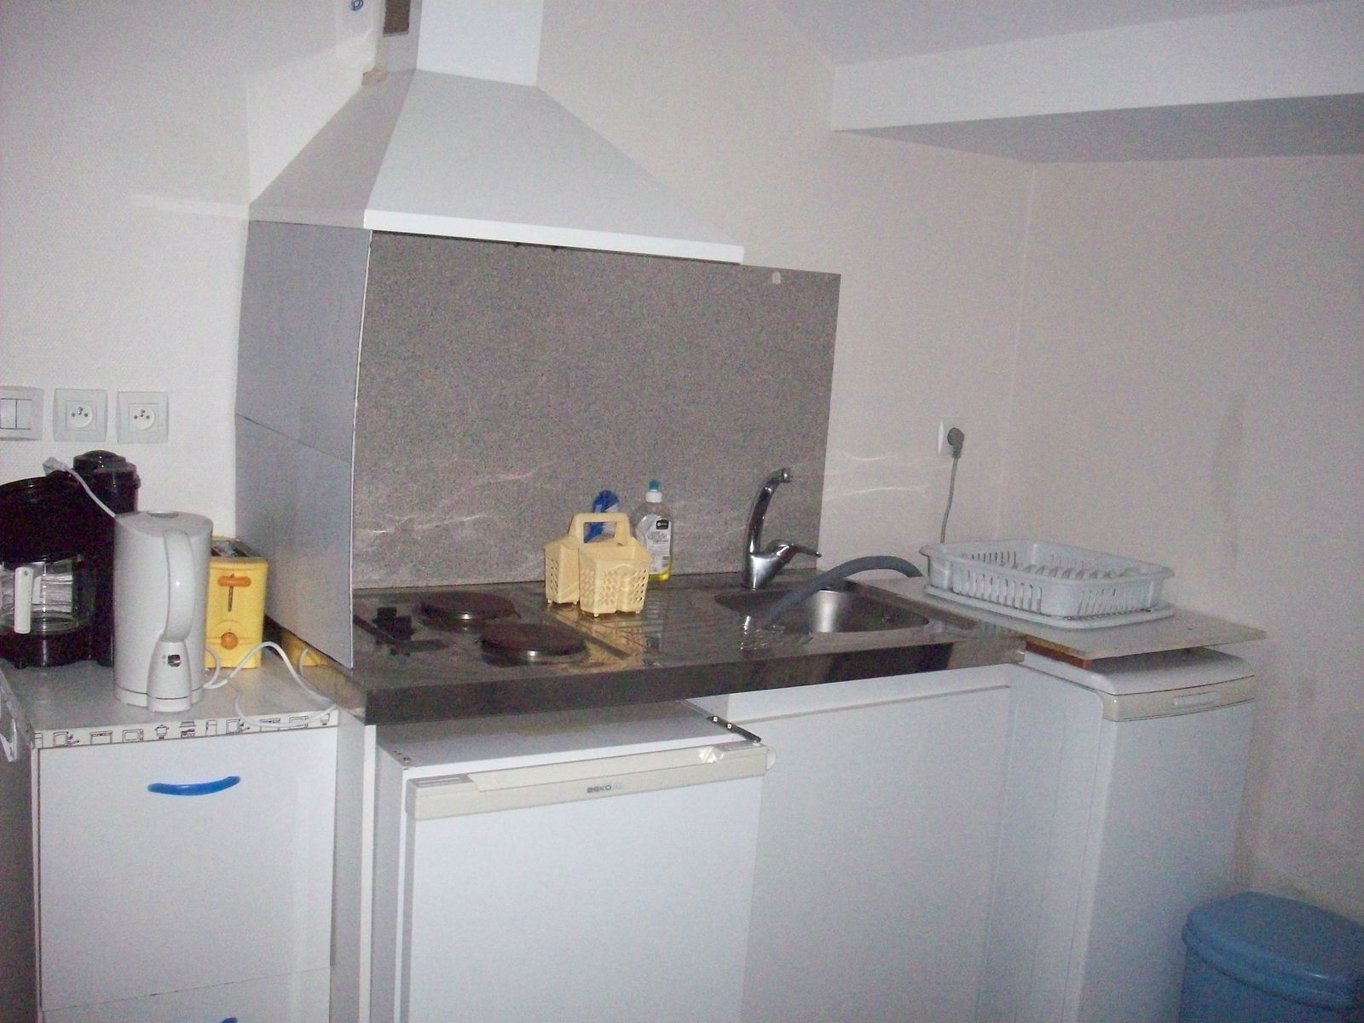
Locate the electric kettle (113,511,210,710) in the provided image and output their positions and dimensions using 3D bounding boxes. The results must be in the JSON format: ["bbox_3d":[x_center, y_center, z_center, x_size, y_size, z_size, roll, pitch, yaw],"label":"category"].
[{"bbox_3d":[-0.730,0.136,2.039,0.132,0.242,0.200,-1,9,-31],"label":"electric kettle"}]

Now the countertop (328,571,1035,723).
[{"bbox_3d":[-0.066,0.202,2.526,1.200,0.060,0.612,-1,9,-31],"label":"countertop"}]

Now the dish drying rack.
[{"bbox_3d":[0.723,0.136,2.893,0.410,0.093,0.425,-2,9,-35],"label":"dish drying rack"}]

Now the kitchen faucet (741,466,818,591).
[{"bbox_3d":[0.187,0.041,2.787,0.065,0.244,0.190,-1,9,-31],"label":"kitchen faucet"}]

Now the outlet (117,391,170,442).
[{"bbox_3d":[-0.864,-0.150,2.342,0.080,0.081,0.012,-1,9,-31],"label":"outlet"}]

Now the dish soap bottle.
[{"bbox_3d":[-0.057,0.032,2.813,0.077,0.204,0.050,0,8,-27],"label":"dish soap bottle"}]

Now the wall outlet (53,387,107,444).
[{"bbox_3d":[-0.945,-0.151,2.293,0.080,0.083,0.012,-1,9,-31],"label":"wall outlet"}]

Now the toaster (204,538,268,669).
[{"bbox_3d":[-0.727,0.142,2.267,0.114,0.170,0.215,0,8,-27],"label":"toaster"}]

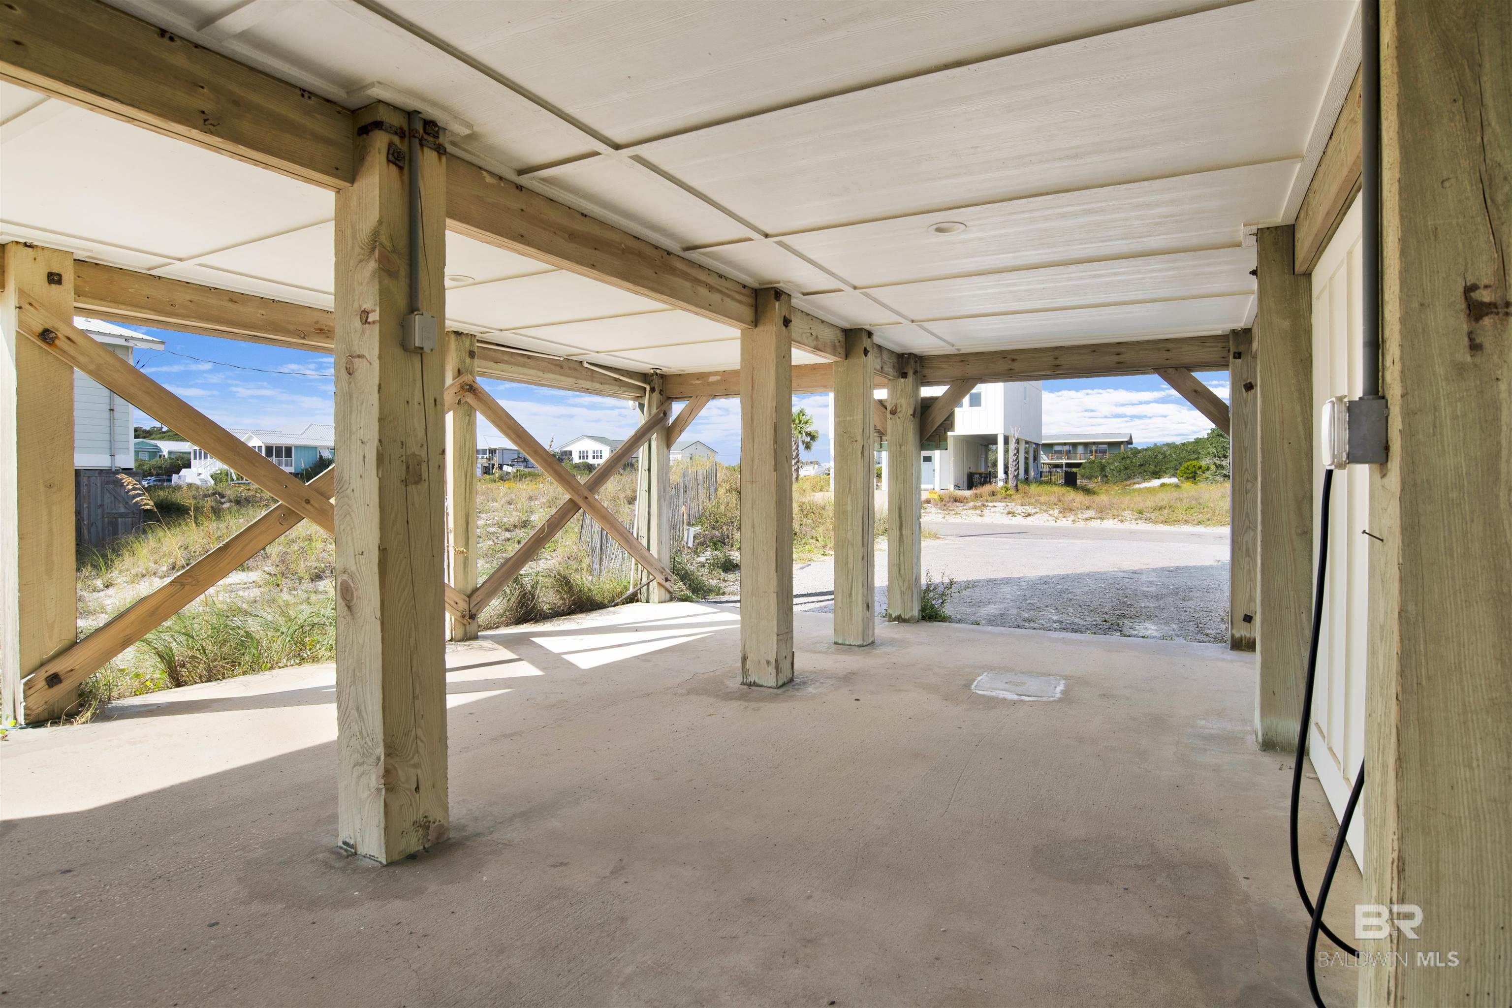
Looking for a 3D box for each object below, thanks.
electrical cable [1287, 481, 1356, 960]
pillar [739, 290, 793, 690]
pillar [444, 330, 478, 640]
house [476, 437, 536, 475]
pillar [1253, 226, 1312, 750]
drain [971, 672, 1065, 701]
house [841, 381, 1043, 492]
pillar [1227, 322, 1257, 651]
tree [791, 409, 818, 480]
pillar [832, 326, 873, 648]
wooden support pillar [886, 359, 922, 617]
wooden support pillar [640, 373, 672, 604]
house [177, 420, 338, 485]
[{"bbox_3d":[1.001,0.385,1.330,0.120,0.880,0.120,1,1,30],"label":"electrical cable"},{"bbox_3d":[0.083,-0.114,5.350,0.272,2.738,0.272,1,1,30],"label":"pillar"},{"bbox_3d":[-2.701,-0.140,6.813,0.272,2.738,0.272,1,1,30],"label":"pillar"},{"bbox_3d":[-40.000,-7.600,119.000,12.000,6.200,10.000,1,1,29],"label":"house"},{"bbox_3d":[2.791,-0.090,3.973,0.272,2.738,0.272,1,1,30],"label":"pillar"},{"bbox_3d":[1.847,1.279,5.298,0.551,0.025,0.594,1,1,29],"label":"drain"},{"bbox_3d":[11.333,-5.618,46.143,9.900,9.500,11.000,1,1,30],"label":"house"},{"bbox_3d":[4.259,-0.119,6.541,0.270,2.745,0.270,1,1,29],"label":"pillar"},{"bbox_3d":[2.500,-3.750,48.000,2.900,4.950,2.900,0,1,0],"label":"tree"},{"bbox_3d":[0.873,-0.131,6.694,0.270,2.745,0.270,1,1,29],"label":"pillar"},{"bbox_3d":[1.559,-0.162,7.912,0.272,2.738,0.272,1,1,30],"label":"wooden support pillar"},{"bbox_3d":[-1.218,-0.184,9.151,0.272,2.738,0.272,1,1,30],"label":"wooden support pillar"},{"bbox_3d":[-46.800,-4.750,74.000,14.000,6.100,12.000,1,1,29],"label":"house"}]

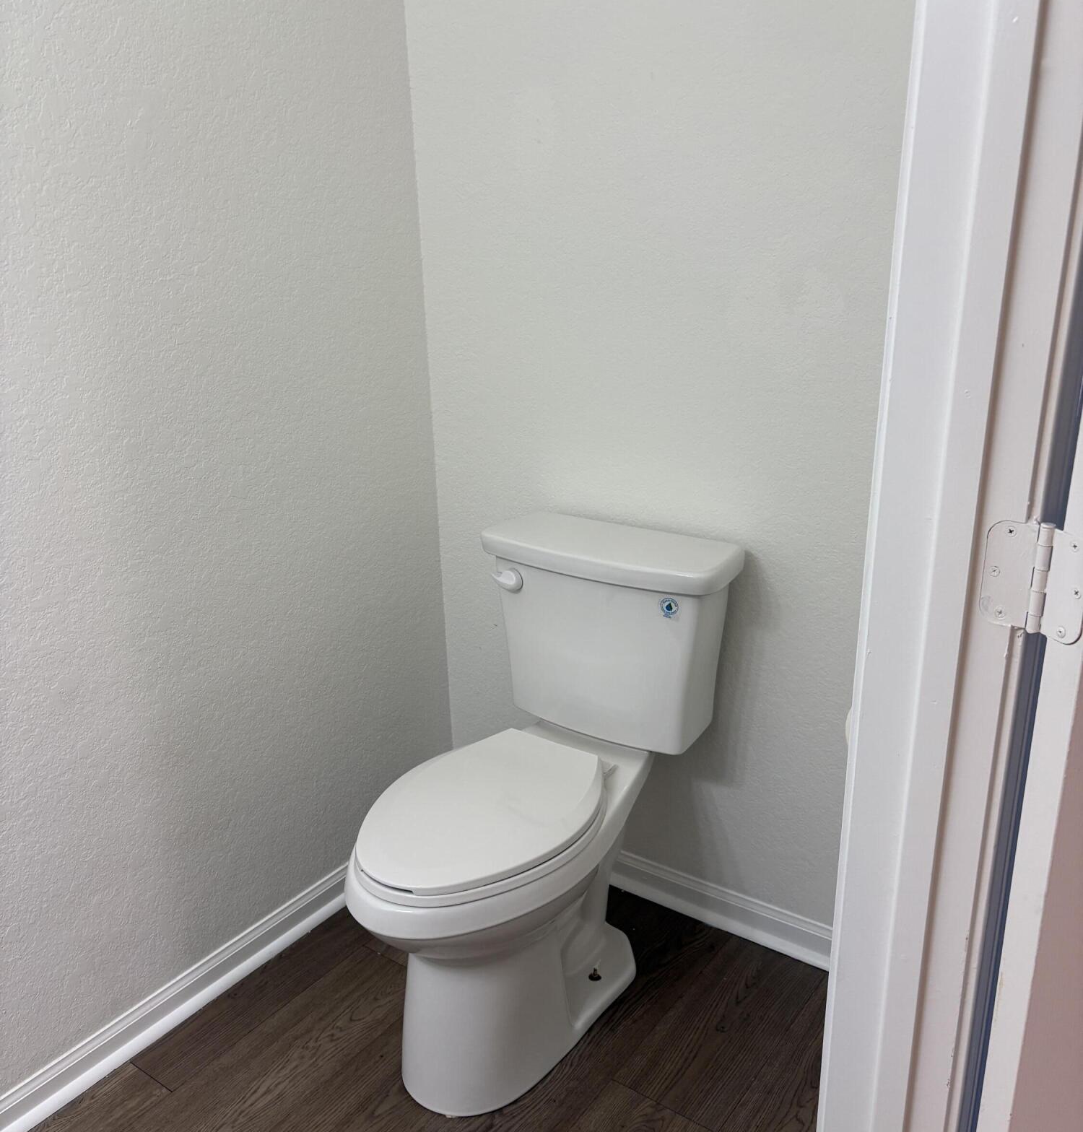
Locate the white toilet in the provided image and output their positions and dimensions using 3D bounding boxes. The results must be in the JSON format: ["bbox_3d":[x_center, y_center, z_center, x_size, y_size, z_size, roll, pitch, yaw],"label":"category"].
[{"bbox_3d":[-0.028,0.393,1.767,0.432,0.766,0.733,12,24,33],"label":"white toilet"}]

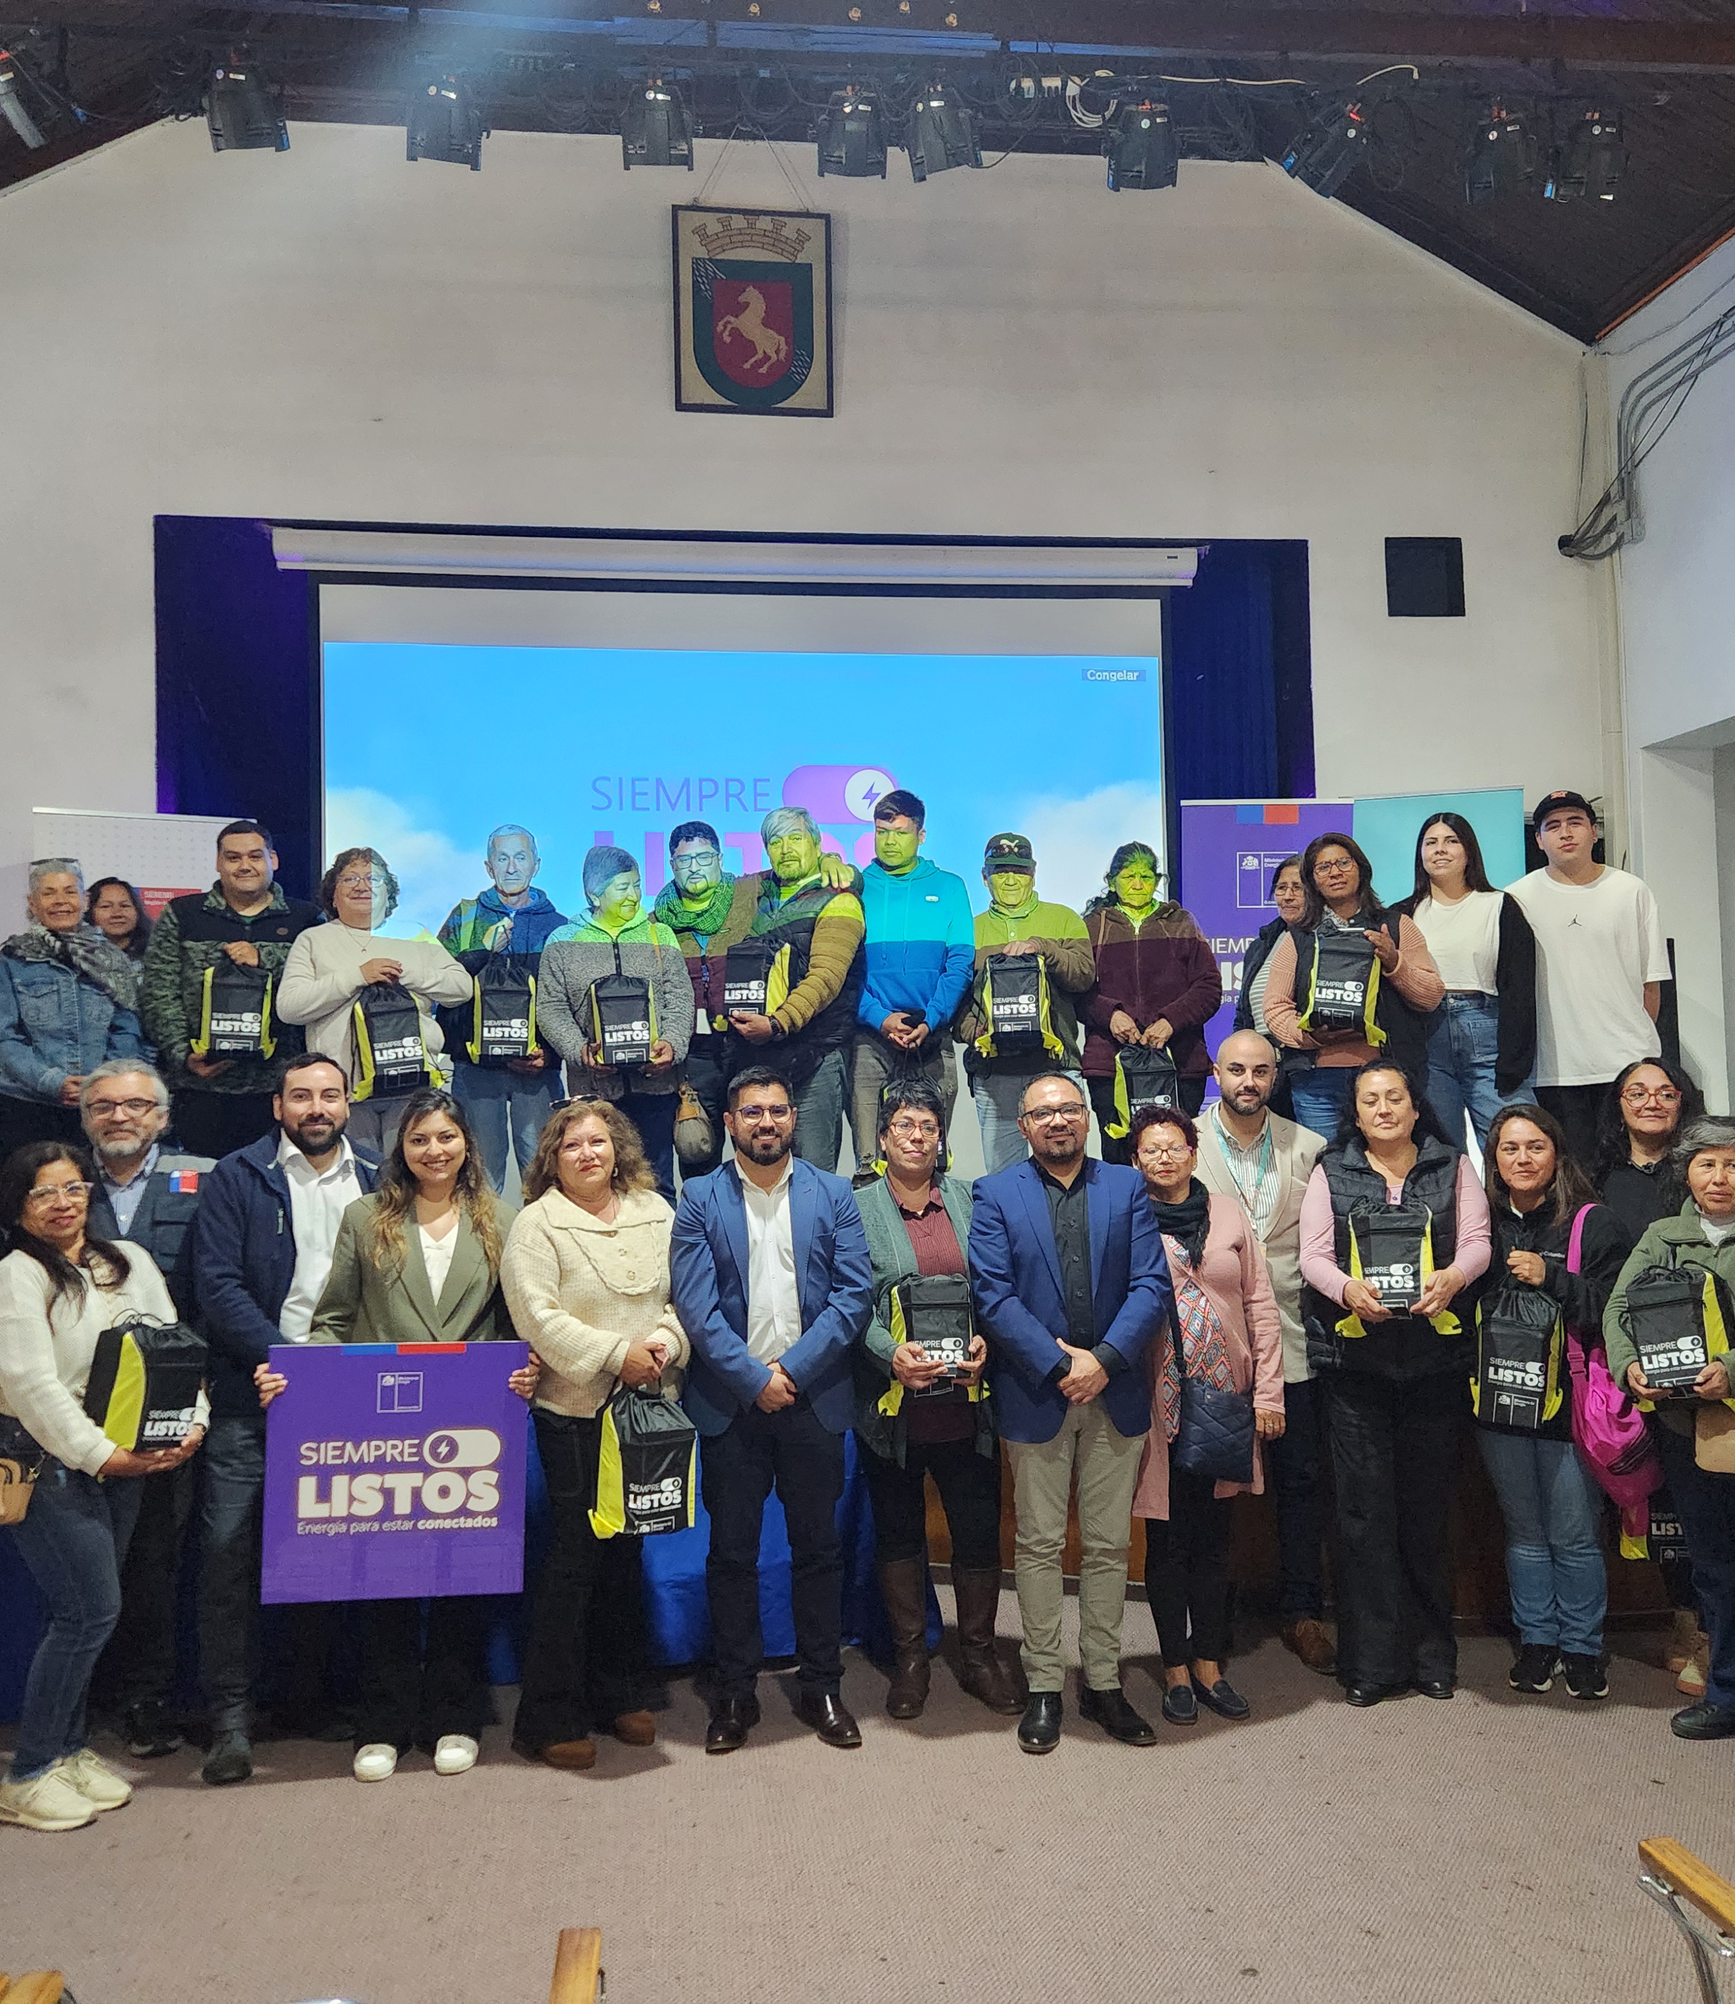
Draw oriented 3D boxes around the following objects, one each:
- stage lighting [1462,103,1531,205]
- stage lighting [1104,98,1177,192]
[{"bbox_3d":[2.104,-2.837,5.936,0.230,0.280,0.240,-2,34,6],"label":"stage lighting"},{"bbox_3d":[0.847,-2.651,5.500,0.240,0.300,0.250,-4,26,-5],"label":"stage lighting"}]

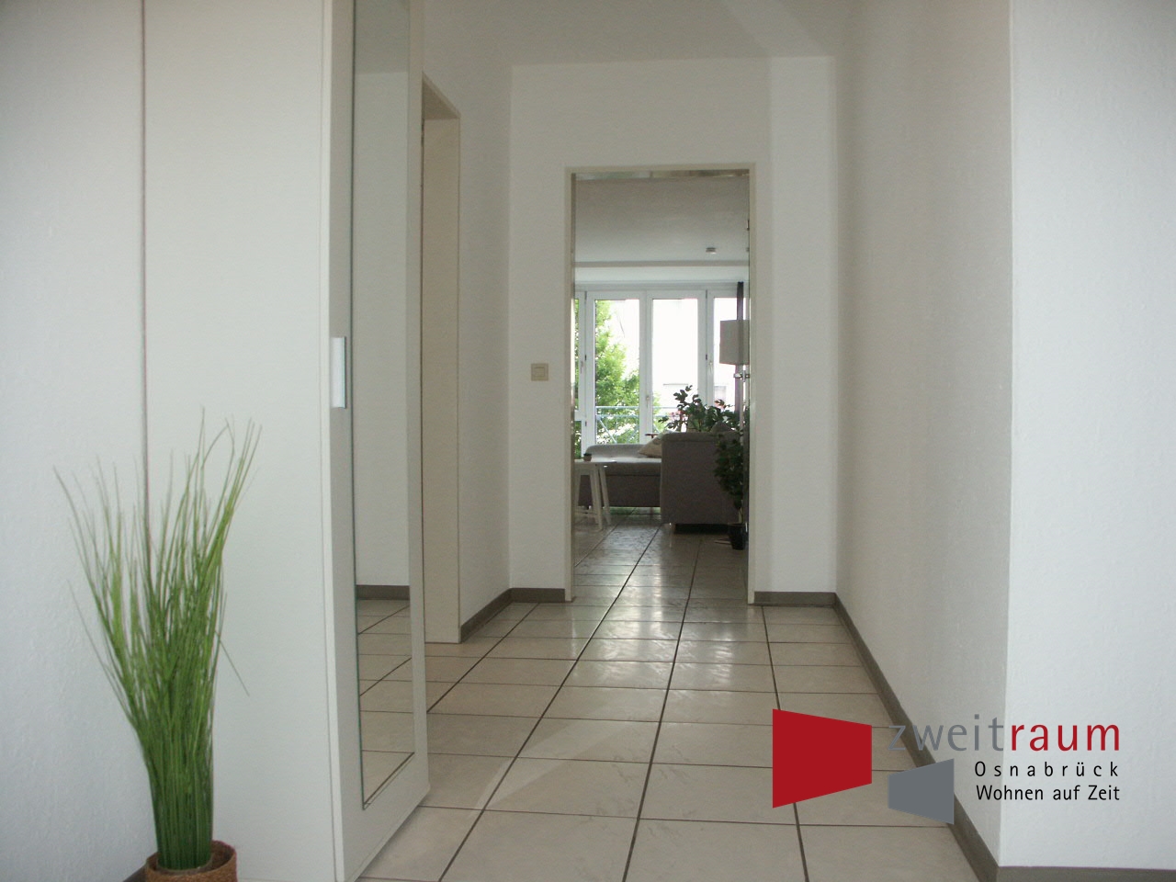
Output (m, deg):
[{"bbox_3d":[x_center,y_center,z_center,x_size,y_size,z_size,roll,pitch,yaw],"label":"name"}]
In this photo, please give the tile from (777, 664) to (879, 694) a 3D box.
[{"bbox_3d":[0.765,0.784,3.089,0.308,0.010,0.326,0,1,8],"label":"tile"}]

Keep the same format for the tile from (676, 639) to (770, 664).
[{"bbox_3d":[0.491,0.777,3.464,0.333,0.010,0.326,0,1,8],"label":"tile"}]

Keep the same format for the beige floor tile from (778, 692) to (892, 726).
[{"bbox_3d":[0.712,0.783,2.759,0.313,0.010,0.317,0,1,8],"label":"beige floor tile"}]

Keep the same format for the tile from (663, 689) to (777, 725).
[{"bbox_3d":[0.391,0.785,2.790,0.333,0.010,0.326,0,1,8],"label":"tile"}]

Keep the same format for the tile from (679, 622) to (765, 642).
[{"bbox_3d":[0.539,0.771,3.792,0.333,0.010,0.326,0,1,8],"label":"tile"}]

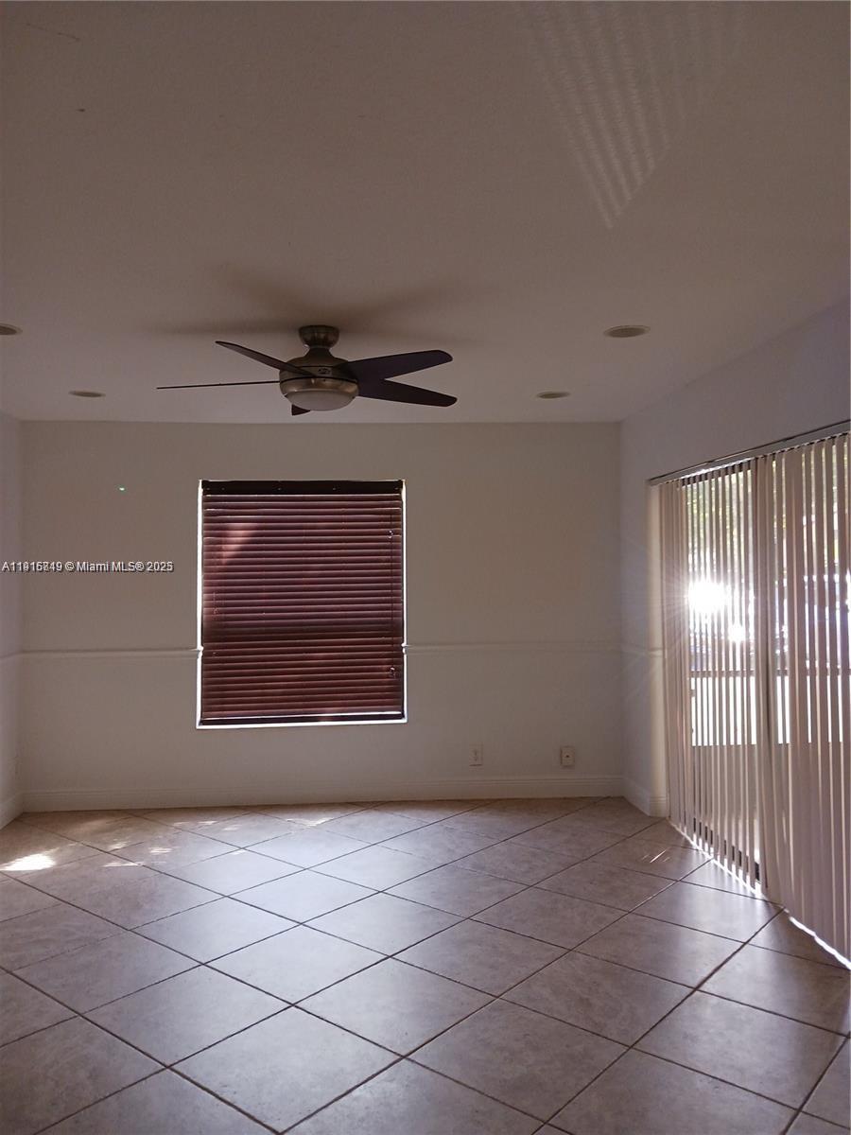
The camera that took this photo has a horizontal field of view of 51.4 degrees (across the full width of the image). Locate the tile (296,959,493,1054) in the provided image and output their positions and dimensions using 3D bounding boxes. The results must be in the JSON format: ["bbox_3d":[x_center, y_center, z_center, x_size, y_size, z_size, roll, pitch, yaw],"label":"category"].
[{"bbox_3d":[-0.099,1.506,3.067,0.500,0.010,0.500,-1,-1,40],"label":"tile"}]

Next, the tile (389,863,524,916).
[{"bbox_3d":[0.151,1.530,4.197,0.500,0.010,0.500,0,-1,39],"label":"tile"}]

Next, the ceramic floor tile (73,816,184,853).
[{"bbox_3d":[-1.719,1.522,5.067,0.498,0.010,0.498,0,0,39],"label":"ceramic floor tile"}]

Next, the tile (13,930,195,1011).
[{"bbox_3d":[-1.195,1.509,3.319,0.500,0.010,0.500,-1,-1,40],"label":"tile"}]

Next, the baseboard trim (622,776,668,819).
[{"bbox_3d":[1.404,1.480,5.728,0.100,0.133,0.479,0,0,-6],"label":"baseboard trim"}]

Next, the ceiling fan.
[{"bbox_3d":[-0.426,-0.780,3.514,1.280,0.327,1.270,0,0,-5],"label":"ceiling fan"}]

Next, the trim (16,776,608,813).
[{"bbox_3d":[-0.604,1.455,5.662,3.813,0.129,0.016,0,0,-5],"label":"trim"}]

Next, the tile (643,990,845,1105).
[{"bbox_3d":[0.999,1.509,2.829,0.498,0.010,0.498,0,0,39],"label":"tile"}]

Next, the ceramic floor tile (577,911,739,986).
[{"bbox_3d":[0.938,1.530,3.554,0.500,0.010,0.500,0,-1,39],"label":"ceramic floor tile"}]

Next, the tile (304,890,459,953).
[{"bbox_3d":[-0.171,1.525,3.804,0.500,0.010,0.500,0,-1,39],"label":"tile"}]

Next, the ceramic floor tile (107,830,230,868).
[{"bbox_3d":[-1.331,1.524,4.735,0.500,0.010,0.500,-1,-1,40],"label":"ceramic floor tile"}]

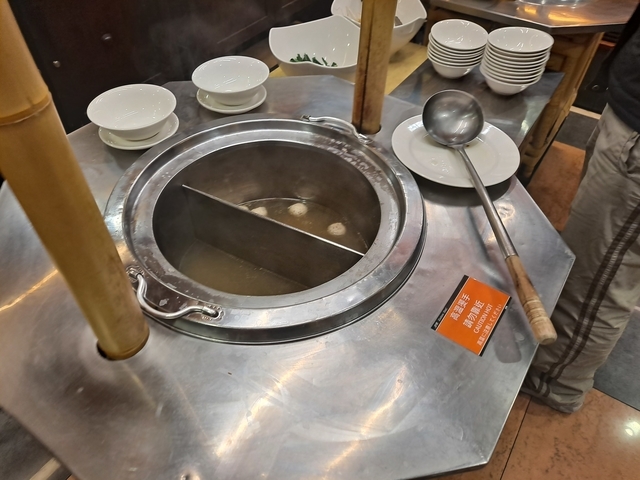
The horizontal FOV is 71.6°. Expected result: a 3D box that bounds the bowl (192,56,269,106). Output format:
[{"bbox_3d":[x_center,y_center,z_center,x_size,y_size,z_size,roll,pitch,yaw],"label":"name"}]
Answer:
[{"bbox_3d":[-0.187,-0.329,0.953,0.161,0.060,0.161,1,47,-1],"label":"bowl"}]

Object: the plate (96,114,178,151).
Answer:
[{"bbox_3d":[-0.354,-0.215,0.882,0.151,0.020,0.151,1,47,-1],"label":"plate"}]

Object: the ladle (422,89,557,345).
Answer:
[{"bbox_3d":[0.267,-0.085,0.711,0.119,0.079,0.549,0,43,-2],"label":"ladle"}]

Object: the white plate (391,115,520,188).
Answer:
[{"bbox_3d":[0.260,-0.170,0.859,0.240,0.025,0.240,2,47,0],"label":"white plate"}]

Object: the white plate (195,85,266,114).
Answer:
[{"bbox_3d":[-0.191,-0.309,0.976,0.151,0.020,0.151,1,47,-1],"label":"white plate"}]

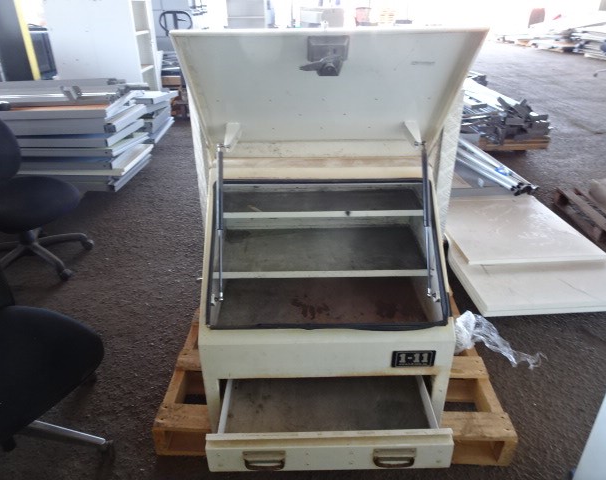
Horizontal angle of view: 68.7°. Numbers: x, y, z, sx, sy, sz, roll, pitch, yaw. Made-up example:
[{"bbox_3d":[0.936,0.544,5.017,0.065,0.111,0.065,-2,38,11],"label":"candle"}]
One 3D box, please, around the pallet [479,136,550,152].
[{"bbox_3d":[2.105,-1.194,4.882,0.690,0.125,1.000,-2,28,-2],"label":"pallet"}]

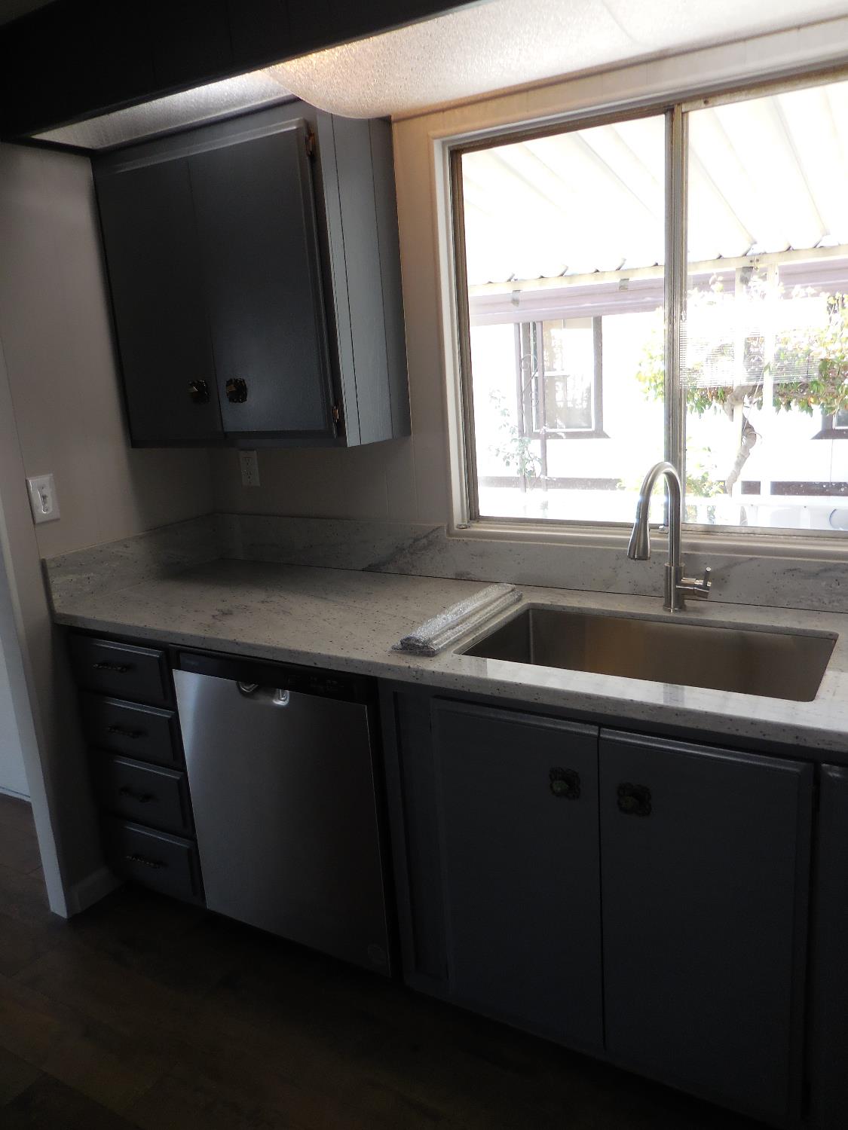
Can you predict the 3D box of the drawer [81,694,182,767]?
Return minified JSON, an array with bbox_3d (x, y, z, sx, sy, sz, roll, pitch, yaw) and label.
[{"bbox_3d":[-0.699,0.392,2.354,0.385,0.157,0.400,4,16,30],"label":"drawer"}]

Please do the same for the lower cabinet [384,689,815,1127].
[{"bbox_3d":[0.440,0.581,1.855,0.851,0.822,0.625,4,16,30],"label":"lower cabinet"}]

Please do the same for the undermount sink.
[{"bbox_3d":[0.460,0.287,1.717,0.715,0.225,0.405,4,16,30],"label":"undermount sink"}]

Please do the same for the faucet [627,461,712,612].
[{"bbox_3d":[0.548,-0.051,1.786,0.132,0.355,0.252,4,16,30],"label":"faucet"}]

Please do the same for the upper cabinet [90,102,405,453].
[{"bbox_3d":[-0.478,-0.736,2.244,0.782,0.793,0.326,4,16,30],"label":"upper cabinet"}]

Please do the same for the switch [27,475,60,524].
[{"bbox_3d":[-1.013,-0.174,2.179,0.013,0.119,0.074,4,16,30],"label":"switch"}]

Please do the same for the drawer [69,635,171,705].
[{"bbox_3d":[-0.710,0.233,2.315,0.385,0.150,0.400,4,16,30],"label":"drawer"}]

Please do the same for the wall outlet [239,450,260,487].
[{"bbox_3d":[-0.555,-0.308,2.602,0.071,0.115,0.011,4,16,30],"label":"wall outlet"}]

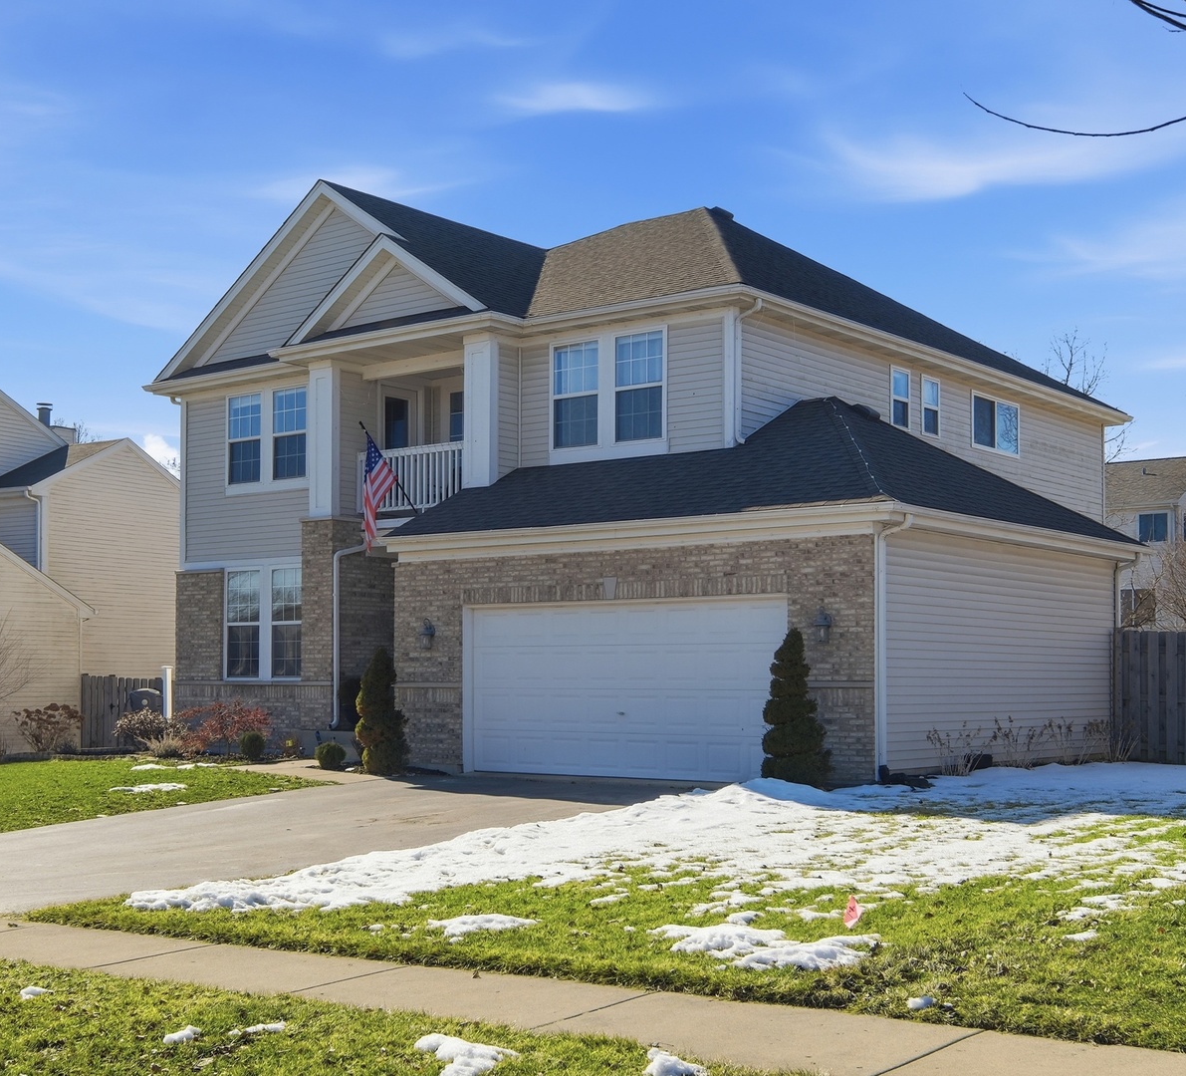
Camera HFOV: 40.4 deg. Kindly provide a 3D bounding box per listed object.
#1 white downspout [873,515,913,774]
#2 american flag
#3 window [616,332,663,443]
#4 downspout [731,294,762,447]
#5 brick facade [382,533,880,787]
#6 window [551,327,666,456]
[{"bbox_3d":[3.218,1.133,17.114,0.420,2.860,0.120,-4,-6,38],"label":"white downspout"},{"bbox_3d":[-2.955,-0.647,22.450,0.200,1.630,0.620,-4,-6,38],"label":"american flag"},{"bbox_3d":[0.605,-1.974,21.174,0.830,1.450,0.110,-4,-6,38],"label":"window"},{"bbox_3d":[1.976,-2.085,20.189,0.390,1.850,0.110,-4,-6,38],"label":"downspout"},{"bbox_3d":[0.224,1.504,19.471,7.230,2.710,0.250,-4,-6,38],"label":"brick facade"},{"bbox_3d":[0.183,-1.927,21.500,1.980,1.570,0.120,-4,-6,38],"label":"window"}]

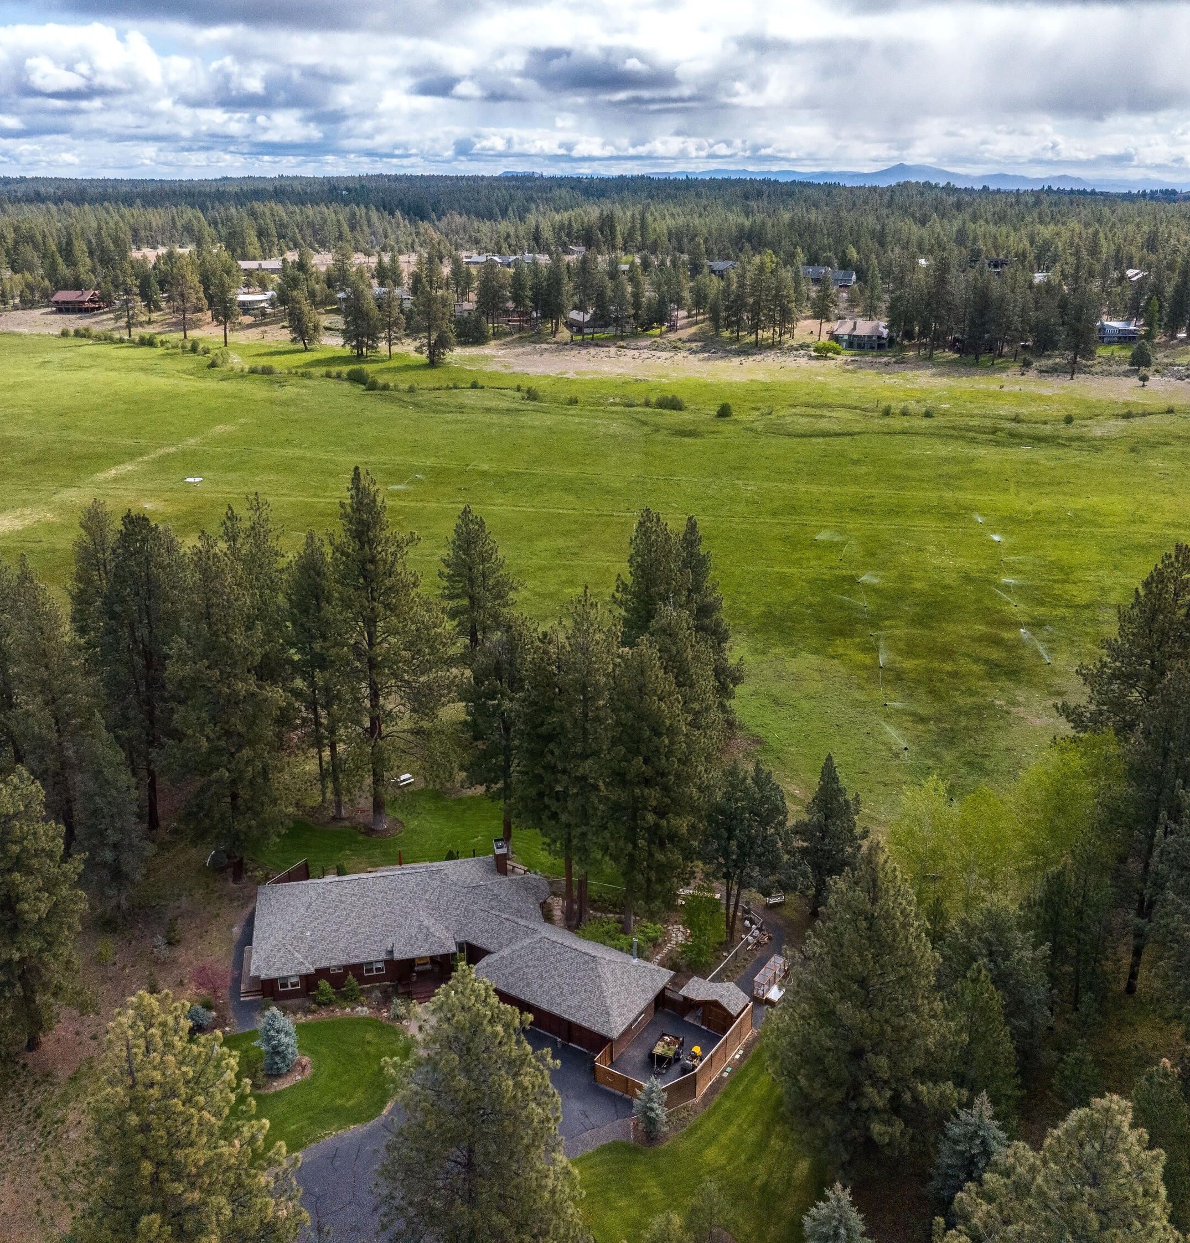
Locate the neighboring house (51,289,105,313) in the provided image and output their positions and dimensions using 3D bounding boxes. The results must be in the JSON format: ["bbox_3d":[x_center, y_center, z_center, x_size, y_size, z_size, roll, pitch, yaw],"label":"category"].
[{"bbox_3d":[-208.547,-129.254,464.141,16.500,7.600,11.000,2,21,6],"label":"neighboring house"}]

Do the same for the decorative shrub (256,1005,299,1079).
[{"bbox_3d":[-20.465,26.913,74.205,2.768,5.133,2.768,0,21,0],"label":"decorative shrub"}]

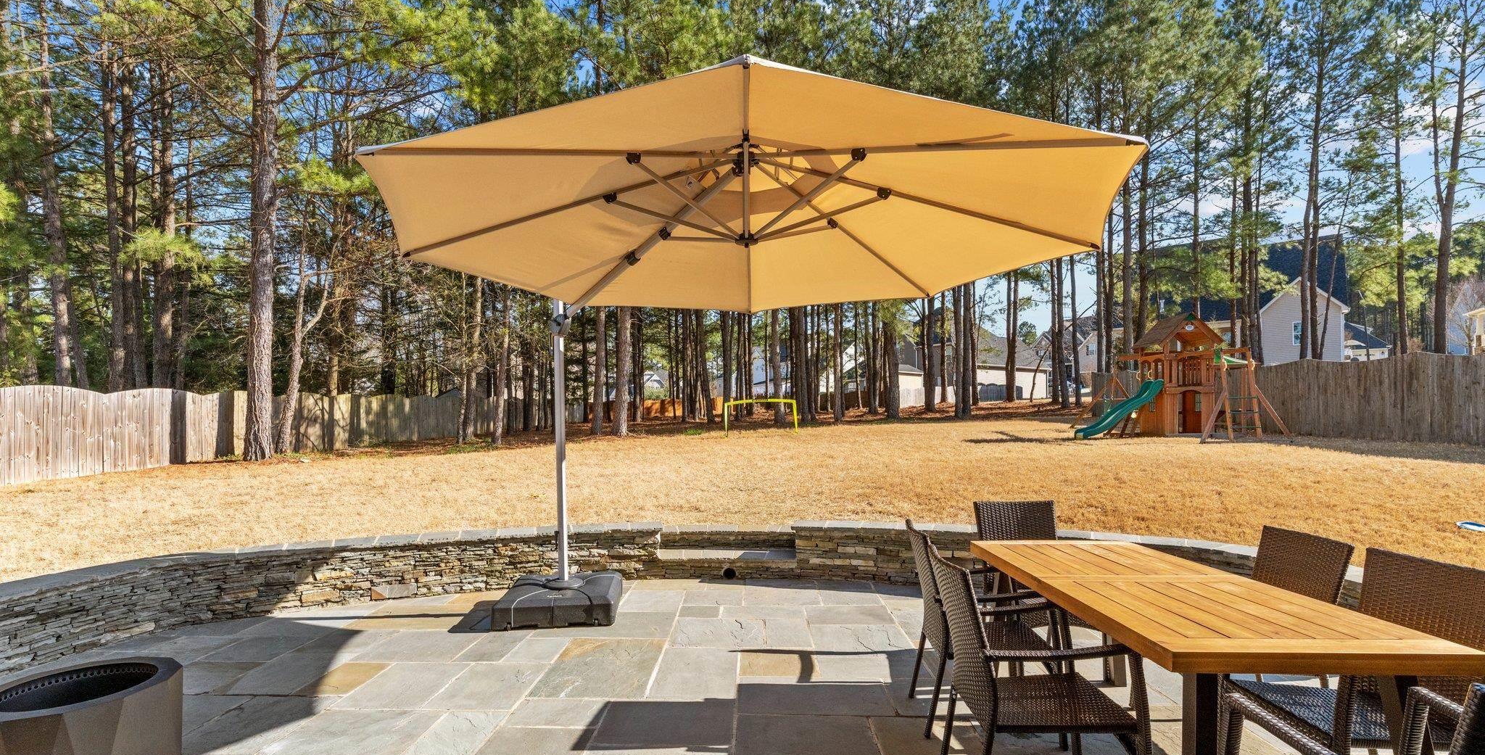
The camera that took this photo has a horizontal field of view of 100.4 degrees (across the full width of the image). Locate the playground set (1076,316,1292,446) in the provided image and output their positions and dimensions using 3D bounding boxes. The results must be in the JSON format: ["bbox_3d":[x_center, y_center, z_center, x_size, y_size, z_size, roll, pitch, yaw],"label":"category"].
[{"bbox_3d":[10.050,-0.080,15.100,5.200,2.950,4.100,0,-3,0],"label":"playground set"}]

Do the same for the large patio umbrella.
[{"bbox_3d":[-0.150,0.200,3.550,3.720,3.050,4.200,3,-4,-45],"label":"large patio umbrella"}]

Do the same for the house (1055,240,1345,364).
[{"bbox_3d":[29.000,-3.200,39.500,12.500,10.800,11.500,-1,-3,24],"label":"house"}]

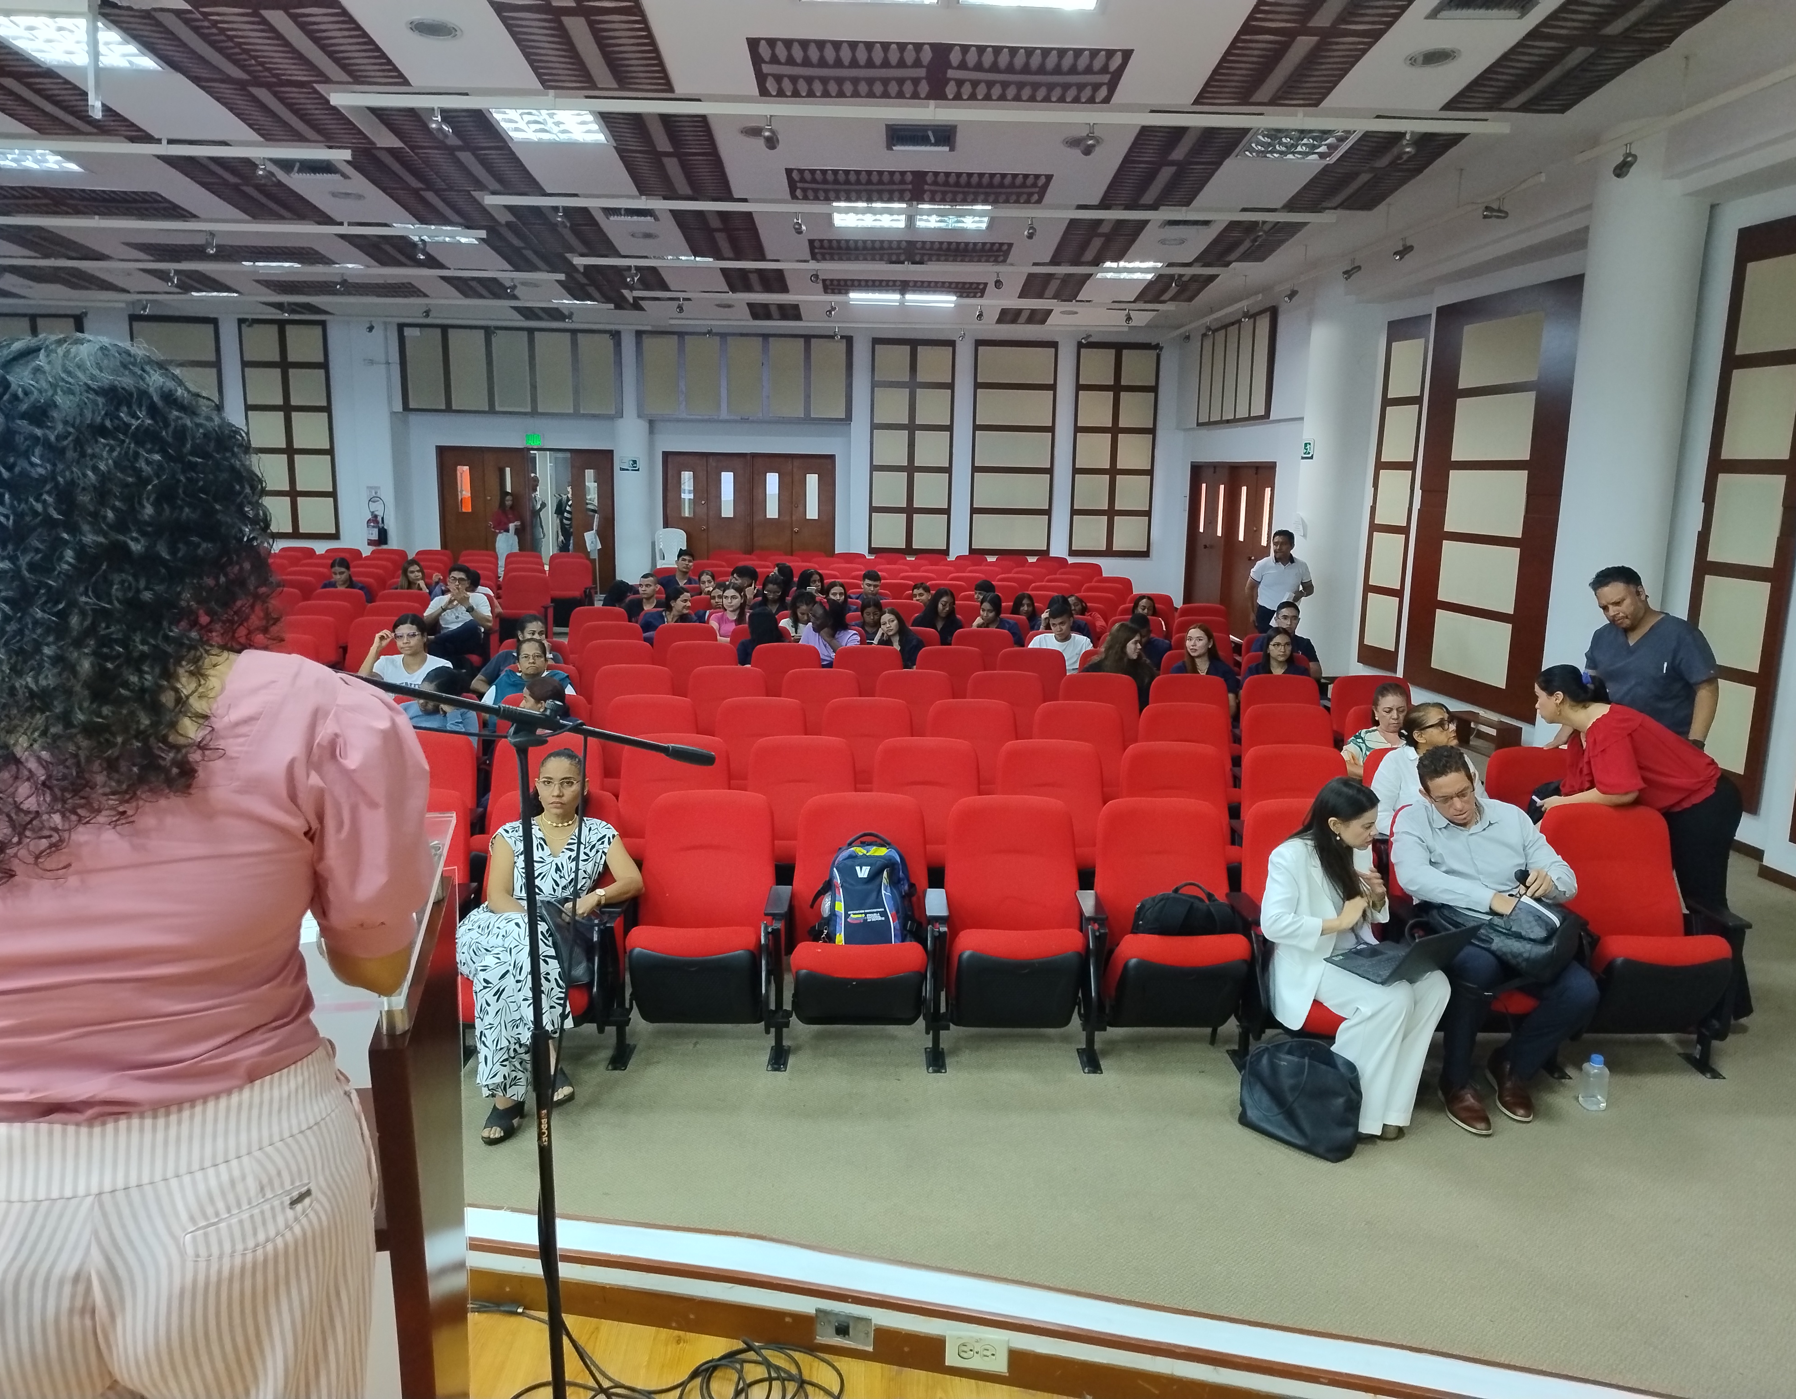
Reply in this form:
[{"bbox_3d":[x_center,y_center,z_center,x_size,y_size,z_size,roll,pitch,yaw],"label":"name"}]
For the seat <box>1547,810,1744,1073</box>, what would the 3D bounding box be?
[{"bbox_3d":[2.705,0.898,4.800,0.560,0.920,0.600,1,10,-1],"label":"seat"}]

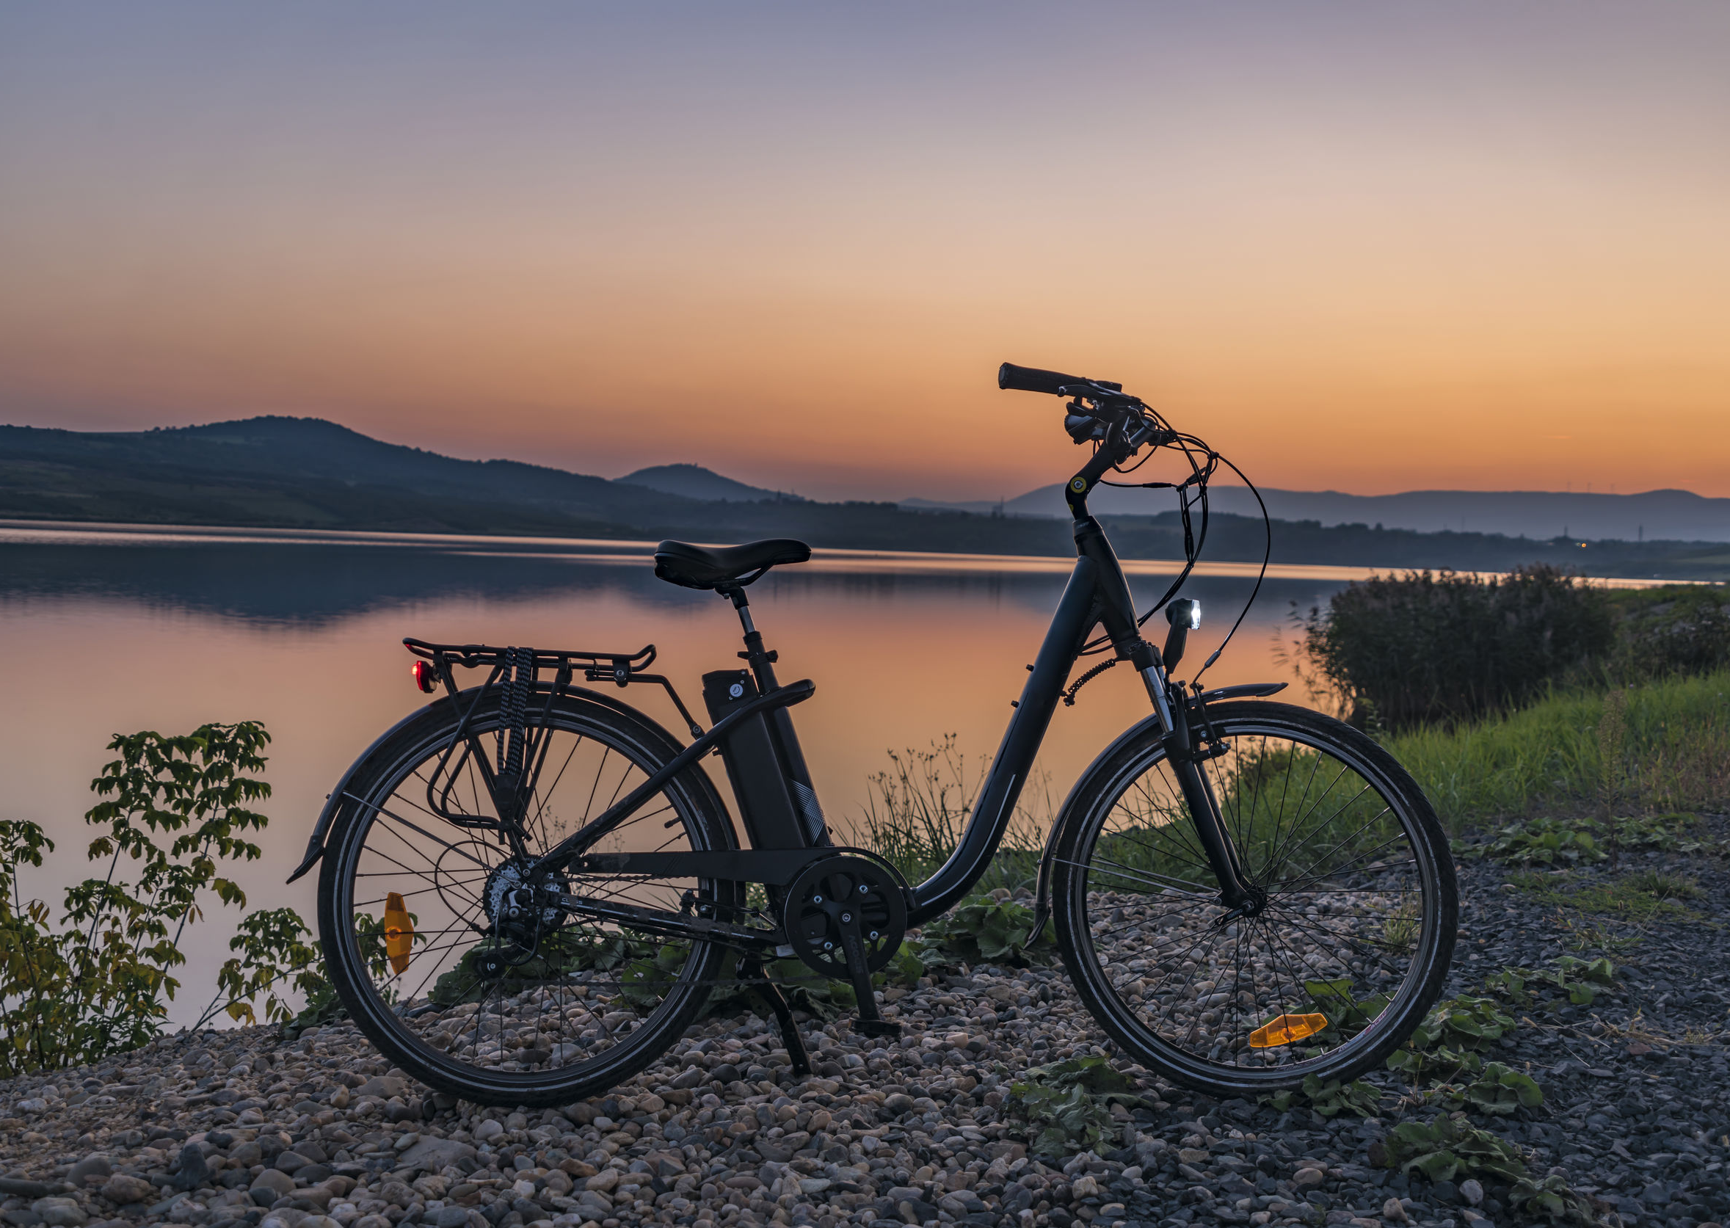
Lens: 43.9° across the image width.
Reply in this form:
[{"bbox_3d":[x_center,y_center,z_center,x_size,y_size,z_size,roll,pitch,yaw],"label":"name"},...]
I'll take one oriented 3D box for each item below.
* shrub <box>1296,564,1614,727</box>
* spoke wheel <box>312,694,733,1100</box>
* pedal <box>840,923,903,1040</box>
[{"bbox_3d":[5.029,0.276,18.300,2.600,1.400,2.100,3,2,15],"label":"shrub"},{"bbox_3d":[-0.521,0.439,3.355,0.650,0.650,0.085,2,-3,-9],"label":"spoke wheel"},{"bbox_3d":[0.007,0.569,3.328,0.090,0.175,0.100,2,-3,-9],"label":"pedal"}]

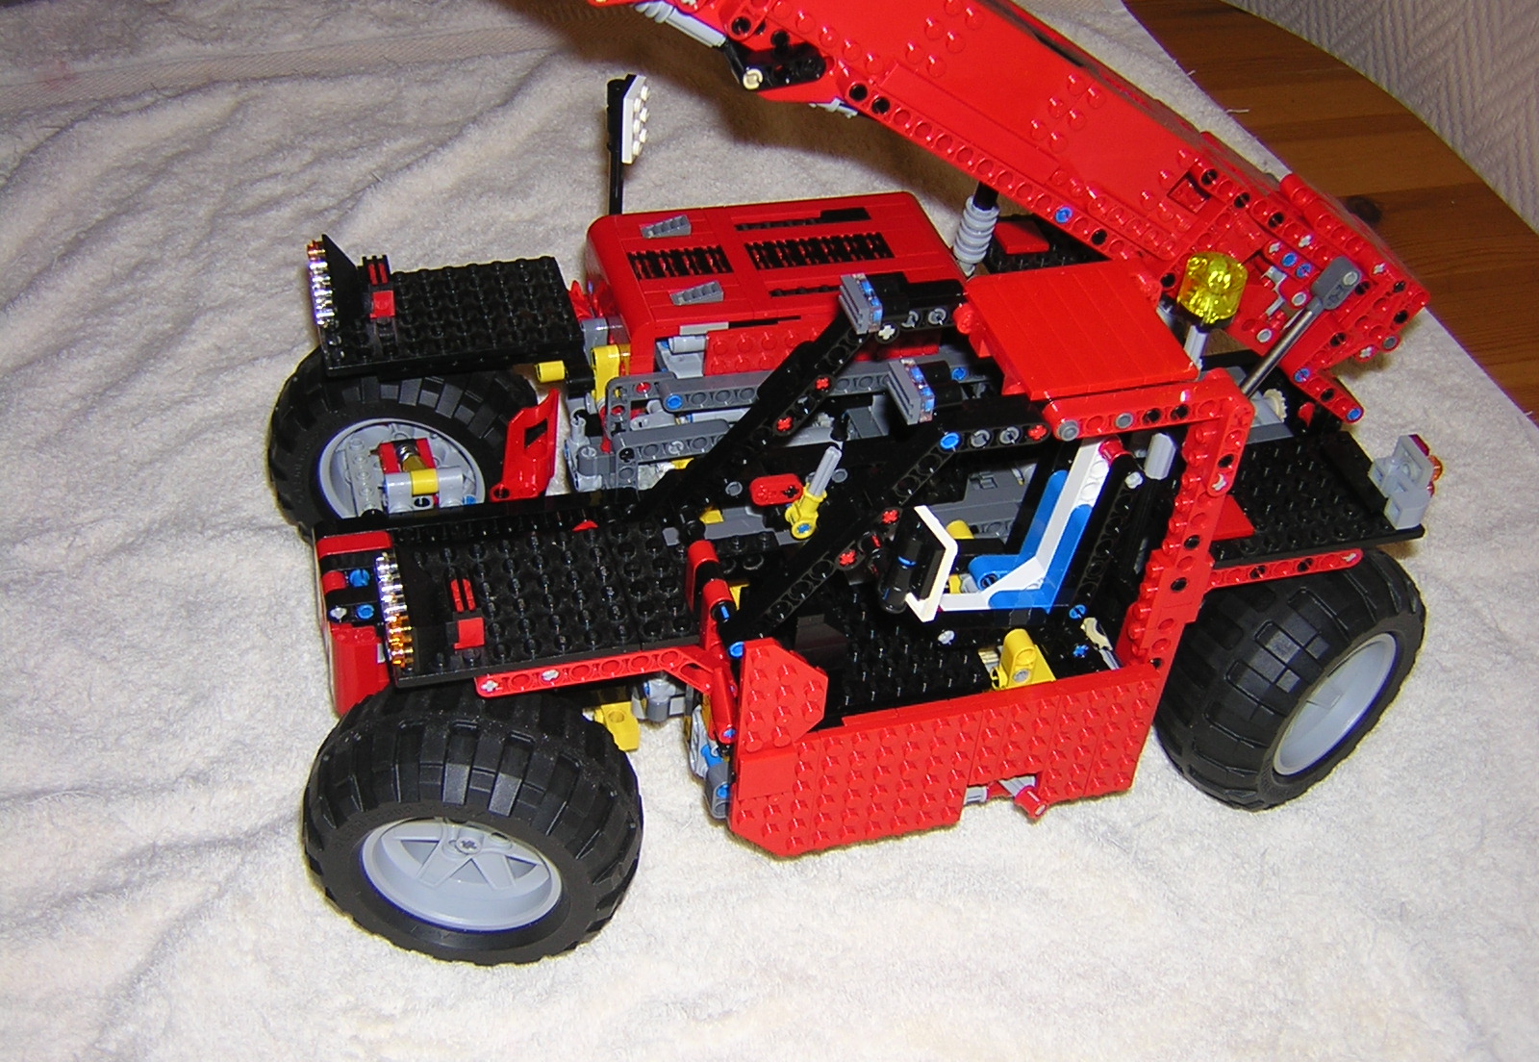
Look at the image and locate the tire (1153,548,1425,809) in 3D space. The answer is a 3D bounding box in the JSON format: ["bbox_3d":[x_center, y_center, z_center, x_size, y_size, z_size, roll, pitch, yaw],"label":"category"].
[{"bbox_3d":[0.169,0.045,0.579,0.095,0.095,0.044,-23,48,-29],"label":"tire"}]

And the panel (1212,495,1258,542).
[{"bbox_3d":[0.136,-0.004,0.544,0.017,0.004,0.021,-8,42,-14],"label":"panel"}]

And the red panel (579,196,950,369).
[{"bbox_3d":[0.001,-0.085,0.608,0.115,0.025,0.066,-8,42,-14],"label":"red panel"}]

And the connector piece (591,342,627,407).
[{"bbox_3d":[-0.053,-0.051,0.578,0.009,0.024,0.008,-8,42,-14],"label":"connector piece"}]

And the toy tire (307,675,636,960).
[{"bbox_3d":[-0.084,0.084,0.510,0.095,0.095,0.044,6,41,1],"label":"toy tire"}]

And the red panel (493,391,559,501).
[{"bbox_3d":[-0.078,-0.027,0.566,0.022,0.042,0.010,-8,42,-14],"label":"red panel"}]

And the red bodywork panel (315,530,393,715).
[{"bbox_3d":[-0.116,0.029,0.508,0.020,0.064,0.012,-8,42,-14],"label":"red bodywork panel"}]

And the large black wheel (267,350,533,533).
[{"bbox_3d":[-0.123,-0.025,0.614,0.095,0.095,0.044,7,41,2],"label":"large black wheel"}]

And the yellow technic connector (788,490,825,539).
[{"bbox_3d":[0.011,-0.005,0.525,0.011,0.018,0.010,2,39,-23],"label":"yellow technic connector"}]

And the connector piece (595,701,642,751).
[{"bbox_3d":[-0.046,0.060,0.544,0.014,0.014,0.012,-8,42,-14],"label":"connector piece"}]

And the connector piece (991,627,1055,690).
[{"bbox_3d":[0.076,0.039,0.536,0.018,0.019,0.015,-8,42,-14],"label":"connector piece"}]

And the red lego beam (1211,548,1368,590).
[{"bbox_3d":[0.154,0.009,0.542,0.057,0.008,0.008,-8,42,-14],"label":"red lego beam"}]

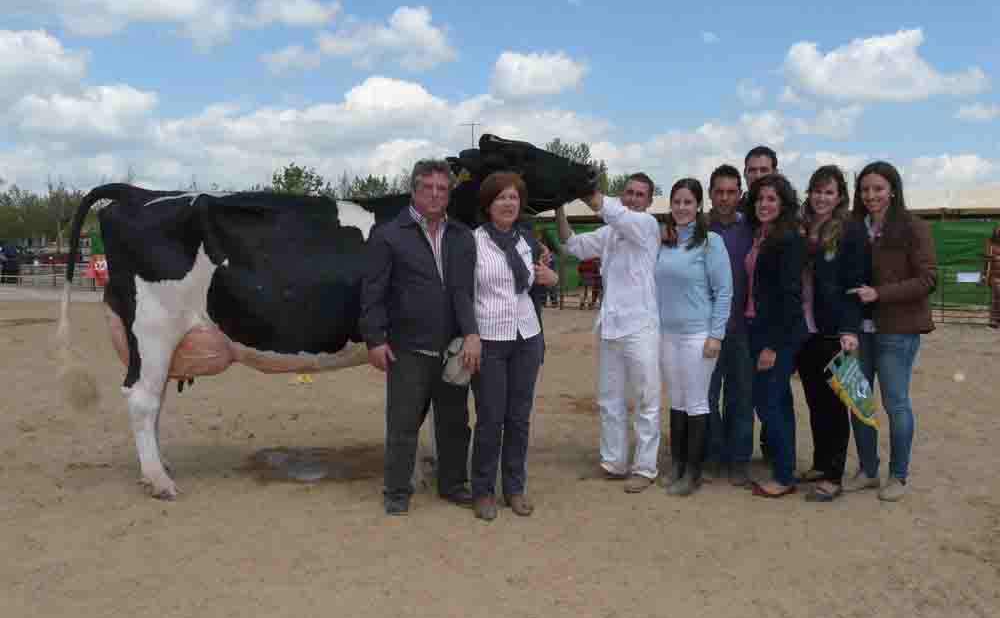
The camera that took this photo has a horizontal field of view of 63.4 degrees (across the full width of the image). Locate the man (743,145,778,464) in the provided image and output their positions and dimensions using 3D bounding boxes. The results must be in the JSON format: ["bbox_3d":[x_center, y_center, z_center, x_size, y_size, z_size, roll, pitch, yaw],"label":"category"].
[{"bbox_3d":[1.470,0.008,4.600,0.500,1.853,0.360,1,4,16],"label":"man"}]

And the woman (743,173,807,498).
[{"bbox_3d":[1.431,0.131,4.216,0.440,1.660,0.380,3,5,37],"label":"woman"}]

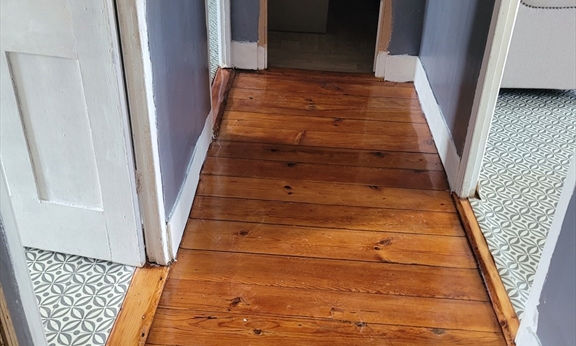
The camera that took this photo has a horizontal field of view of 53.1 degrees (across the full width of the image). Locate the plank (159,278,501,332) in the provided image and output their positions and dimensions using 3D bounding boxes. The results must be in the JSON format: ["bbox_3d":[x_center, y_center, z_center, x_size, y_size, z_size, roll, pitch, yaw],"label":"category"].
[{"bbox_3d":[0.122,0.431,1.858,1.069,0.020,0.134,3,32,2],"label":"plank"}]

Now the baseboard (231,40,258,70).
[{"bbox_3d":[-0.264,-0.715,3.508,0.161,0.171,0.022,3,31,2],"label":"baseboard"}]

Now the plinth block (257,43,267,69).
[{"bbox_3d":[-0.151,-0.697,3.455,0.058,0.158,0.032,3,31,2],"label":"plinth block"}]

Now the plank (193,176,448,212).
[{"bbox_3d":[0.152,0.092,2.398,1.052,0.020,0.158,3,32,2],"label":"plank"}]

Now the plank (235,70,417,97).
[{"bbox_3d":[0.217,-0.509,3.391,1.058,0.025,0.288,3,31,2],"label":"plank"}]

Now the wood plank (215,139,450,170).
[{"bbox_3d":[0.170,-0.075,2.664,1.059,0.020,0.153,3,32,2],"label":"wood plank"}]

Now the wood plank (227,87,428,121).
[{"bbox_3d":[0.203,-0.356,3.113,1.036,0.020,0.287,3,32,2],"label":"wood plank"}]

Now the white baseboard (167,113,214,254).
[{"bbox_3d":[-0.379,0.005,2.325,0.022,0.166,0.857,3,31,2],"label":"white baseboard"}]

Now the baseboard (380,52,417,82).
[{"bbox_3d":[0.666,-0.618,3.386,0.210,0.161,0.020,3,32,2],"label":"baseboard"}]

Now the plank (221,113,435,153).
[{"bbox_3d":[0.183,-0.192,2.869,1.055,0.025,0.320,3,31,2],"label":"plank"}]

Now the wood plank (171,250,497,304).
[{"bbox_3d":[0.132,0.354,1.970,1.049,0.025,0.159,3,31,2],"label":"wood plank"}]

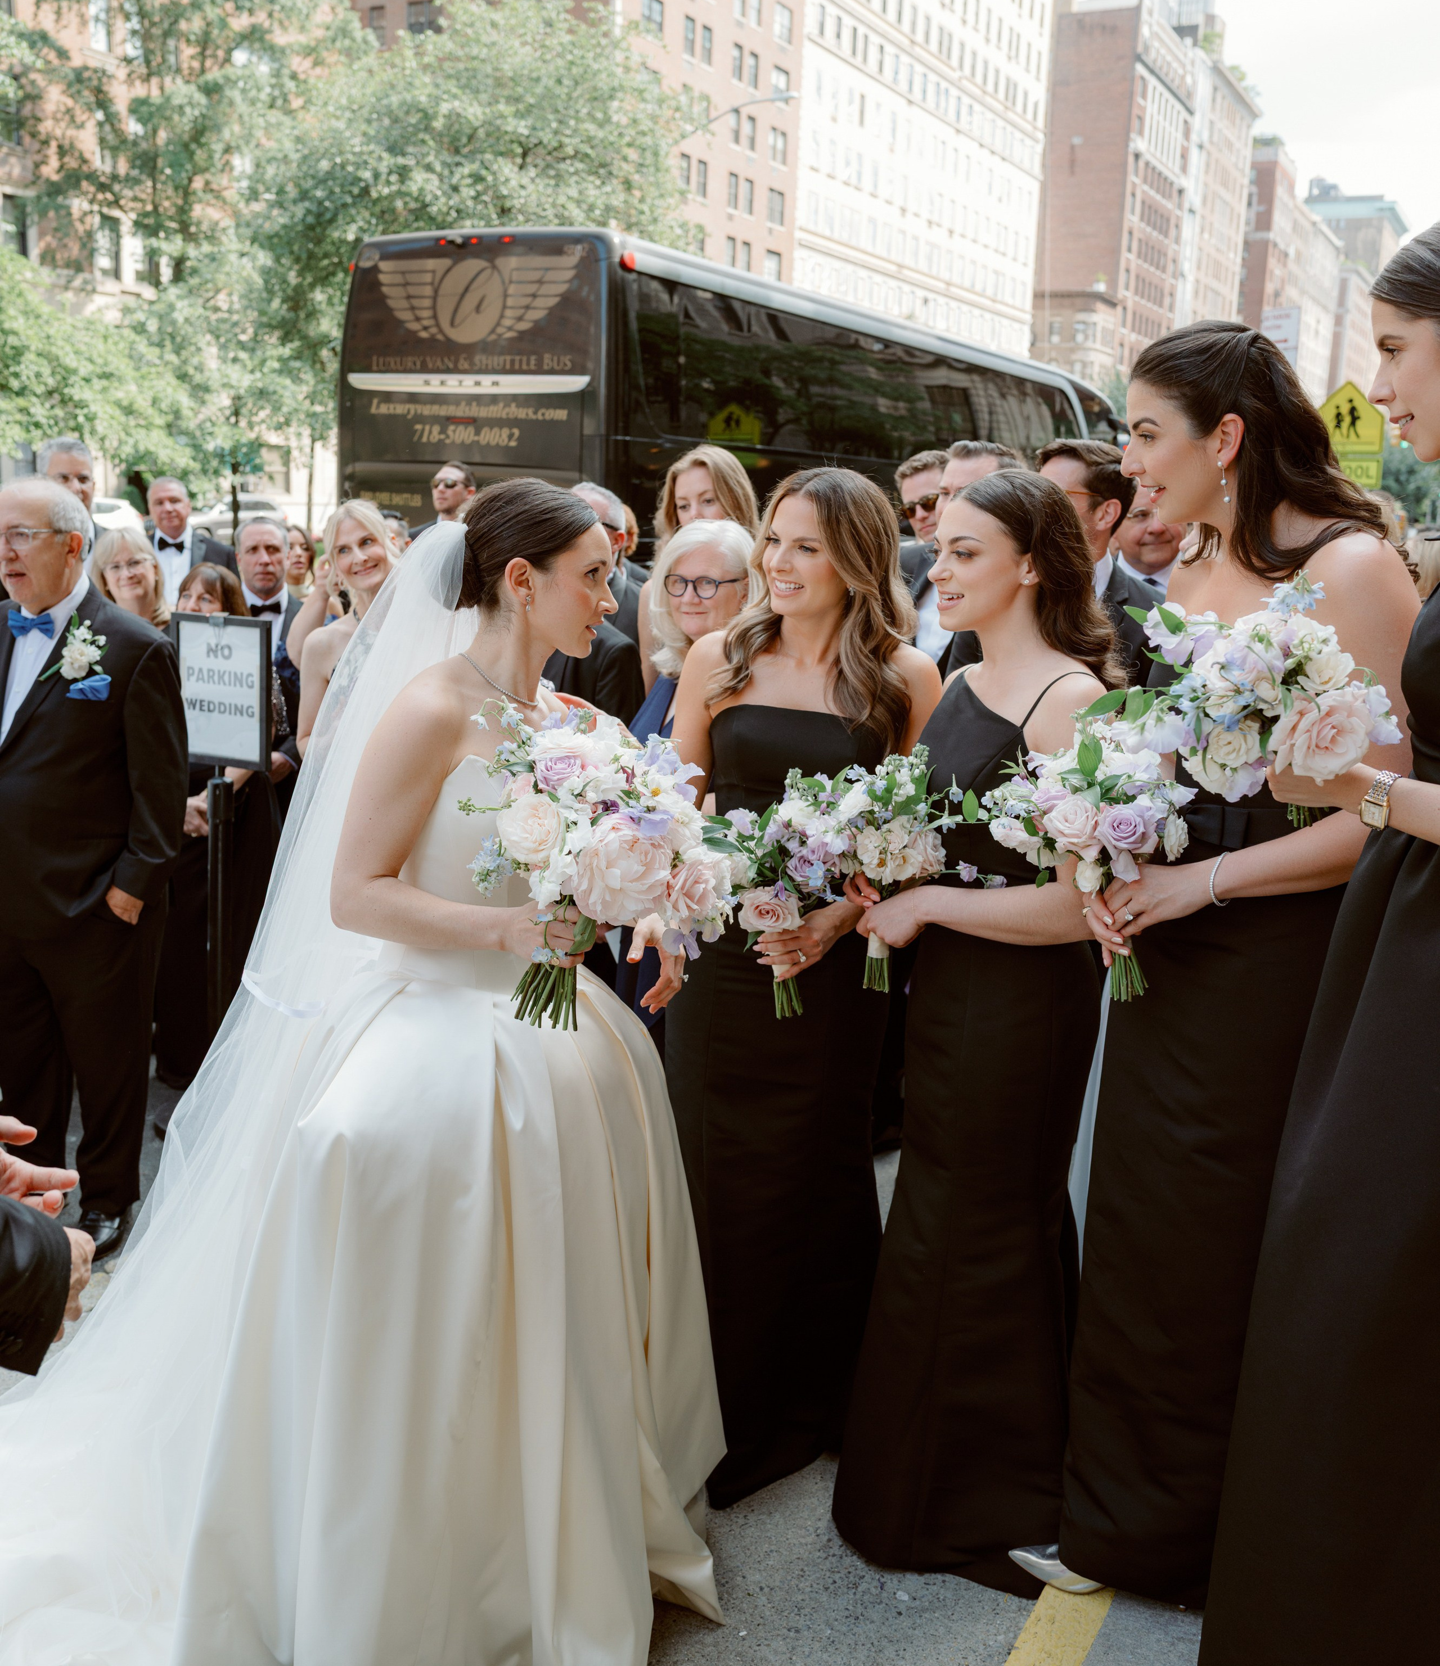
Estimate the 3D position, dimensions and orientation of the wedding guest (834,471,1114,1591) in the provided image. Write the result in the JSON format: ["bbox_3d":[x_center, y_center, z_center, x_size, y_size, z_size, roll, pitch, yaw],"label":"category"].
[{"bbox_3d":[0.393,0.318,2.560,0.400,1.690,0.420,-5,13,-33],"label":"wedding guest"}]

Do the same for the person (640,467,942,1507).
[{"bbox_3d":[0.115,0.270,2.740,0.470,1.700,0.390,5,11,16],"label":"person"}]

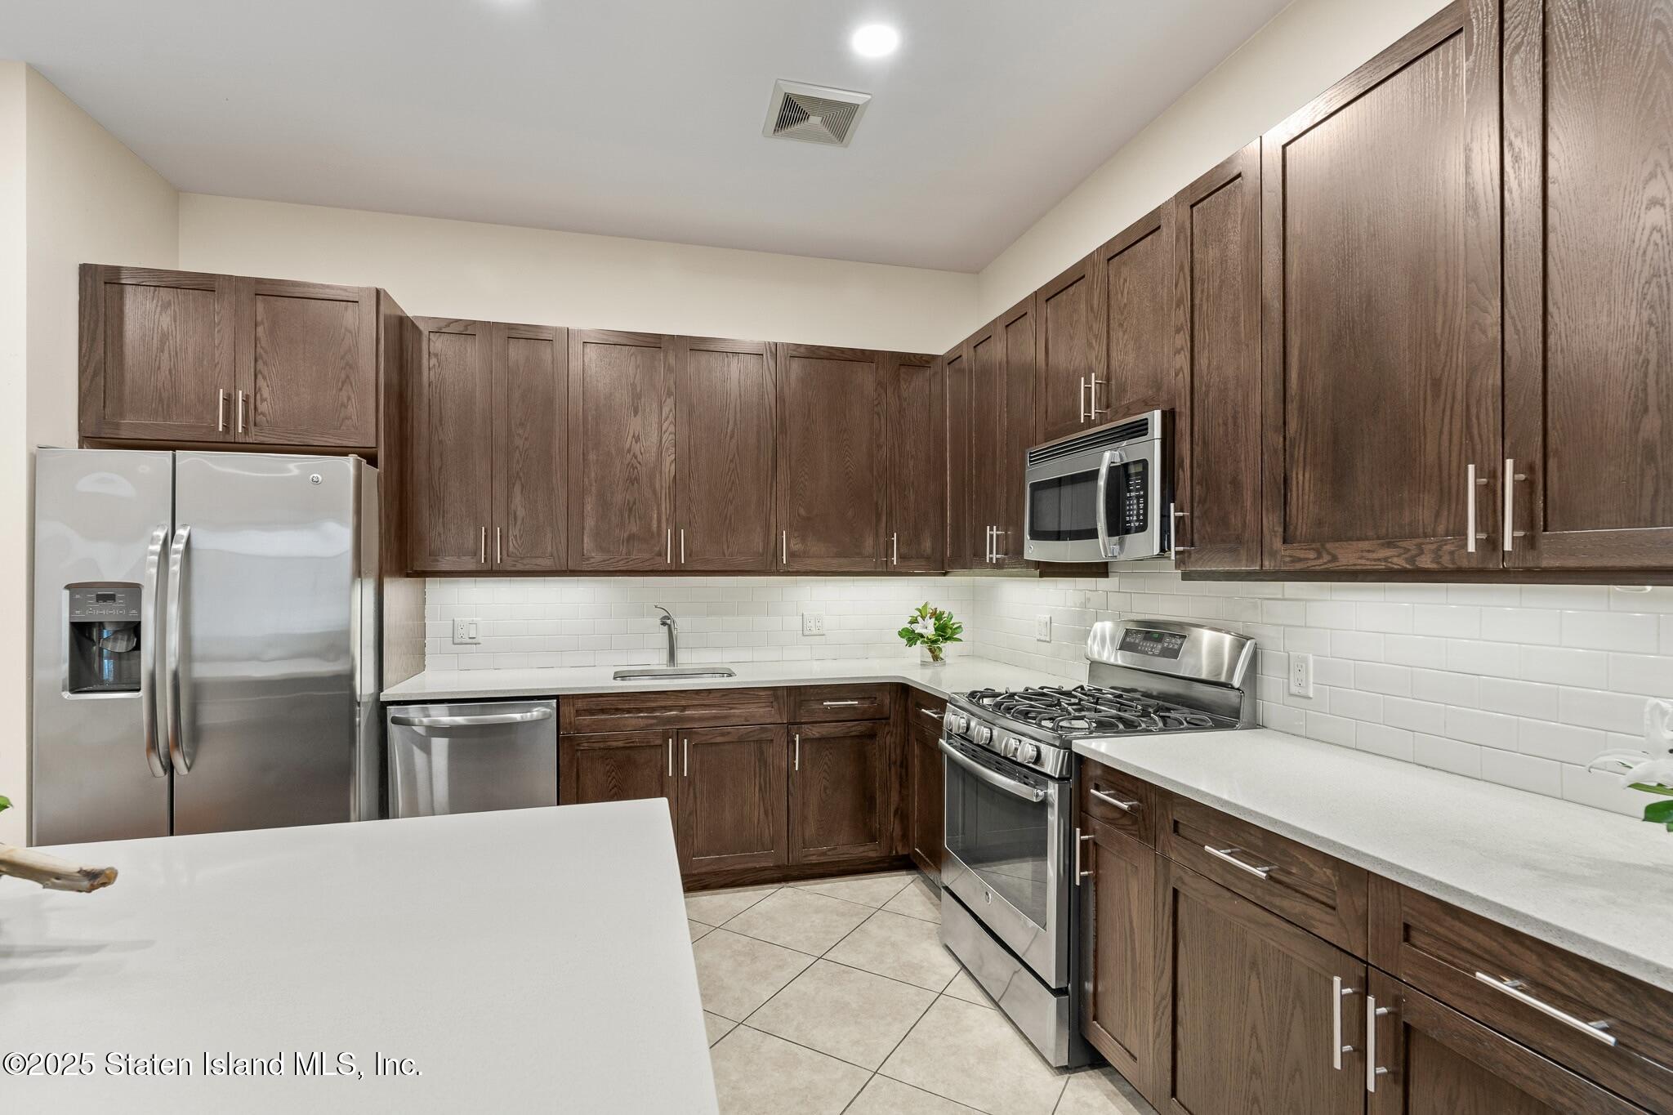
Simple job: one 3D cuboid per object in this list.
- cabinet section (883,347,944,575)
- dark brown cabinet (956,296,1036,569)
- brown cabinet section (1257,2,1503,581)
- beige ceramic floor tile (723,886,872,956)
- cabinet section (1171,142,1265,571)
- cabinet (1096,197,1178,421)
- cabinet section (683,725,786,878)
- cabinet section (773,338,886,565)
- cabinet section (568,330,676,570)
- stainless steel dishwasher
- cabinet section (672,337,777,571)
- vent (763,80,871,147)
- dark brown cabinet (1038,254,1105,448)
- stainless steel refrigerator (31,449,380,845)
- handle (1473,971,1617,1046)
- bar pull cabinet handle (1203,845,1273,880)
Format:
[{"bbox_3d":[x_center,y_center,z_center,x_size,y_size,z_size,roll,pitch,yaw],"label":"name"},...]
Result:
[{"bbox_3d":[0.345,-0.468,3.786,0.291,1.052,0.335,0,-1,-15],"label":"cabinet section"},{"bbox_3d":[0.843,-0.472,3.190,0.326,1.076,0.630,0,-1,-15],"label":"dark brown cabinet"},{"bbox_3d":[1.253,-0.496,1.585,0.335,1.052,0.516,0,-1,-15],"label":"brown cabinet section"},{"bbox_3d":[-0.139,1.430,2.941,0.455,0.010,0.455,-1,-1,30],"label":"beige ceramic floor tile"},{"bbox_3d":[1.151,-0.491,1.980,0.335,1.052,0.300,0,-1,-15],"label":"cabinet section"},{"bbox_3d":[1.073,-0.729,2.335,0.326,0.596,0.371,0,-1,-15],"label":"cabinet"},{"bbox_3d":[-0.504,1.013,3.409,0.459,0.600,0.600,0,-1,-15],"label":"cabinet section"},{"bbox_3d":[-0.057,-0.469,3.682,0.539,1.052,0.335,0,-1,-15],"label":"cabinet section"},{"bbox_3d":[-0.984,-0.469,3.441,0.456,1.052,0.335,0,-1,-15],"label":"cabinet section"},{"bbox_3d":[-1.492,0.999,3.176,0.608,0.853,0.635,0,-1,-15],"label":"stainless steel dishwasher"},{"bbox_3d":[-0.541,-0.469,3.556,0.460,1.052,0.335,0,-1,-15],"label":"cabinet section"},{"bbox_3d":[-0.076,-1.589,2.703,0.333,0.030,0.333,0,-1,-15],"label":"vent"},{"bbox_3d":[0.988,-0.730,2.760,0.355,0.605,0.387,0,-1,-15],"label":"dark brown cabinet"},{"bbox_3d":[-2.215,0.535,2.835,0.910,1.770,0.840,0,-1,-15],"label":"stainless steel refrigerator"},{"bbox_3d":[0.968,0.608,1.009,0.038,0.013,0.160,0,-1,-15],"label":"handle"},{"bbox_3d":[0.803,0.604,1.472,0.036,0.012,0.156,0,-1,-15],"label":"bar pull cabinet handle"}]

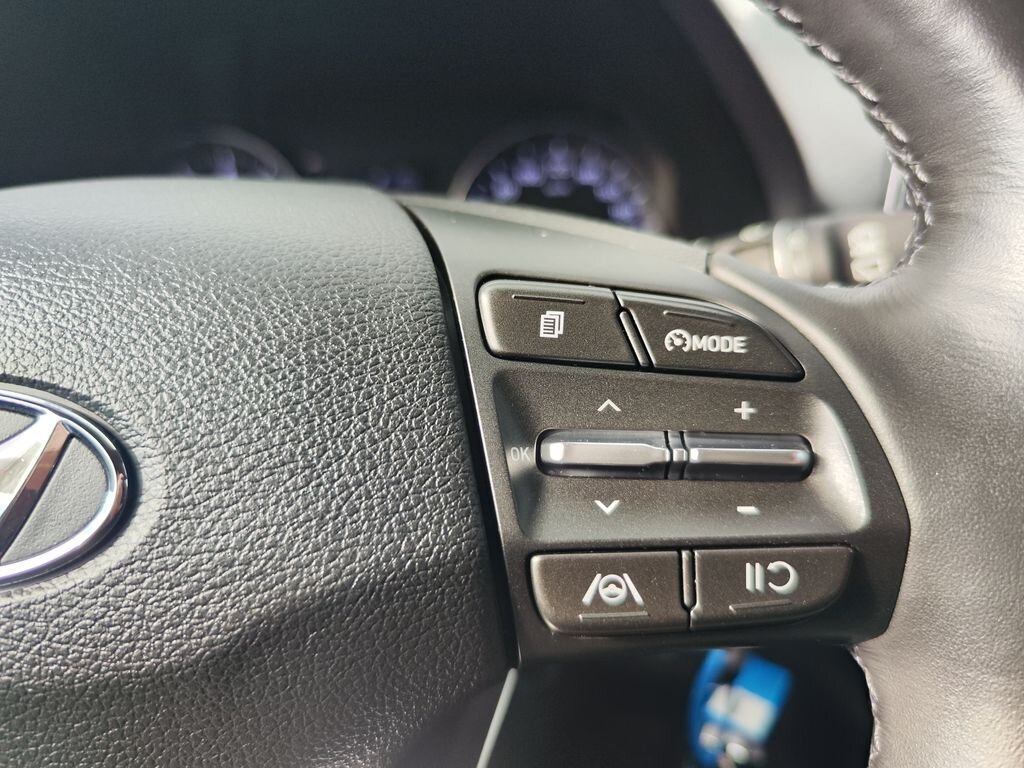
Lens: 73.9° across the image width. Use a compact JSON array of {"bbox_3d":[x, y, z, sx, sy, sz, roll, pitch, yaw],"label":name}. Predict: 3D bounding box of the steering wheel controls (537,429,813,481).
[{"bbox_3d":[0.028,0.012,0.118,0.048,0.008,0.006,1,-7,1],"label":"steering wheel controls"}]

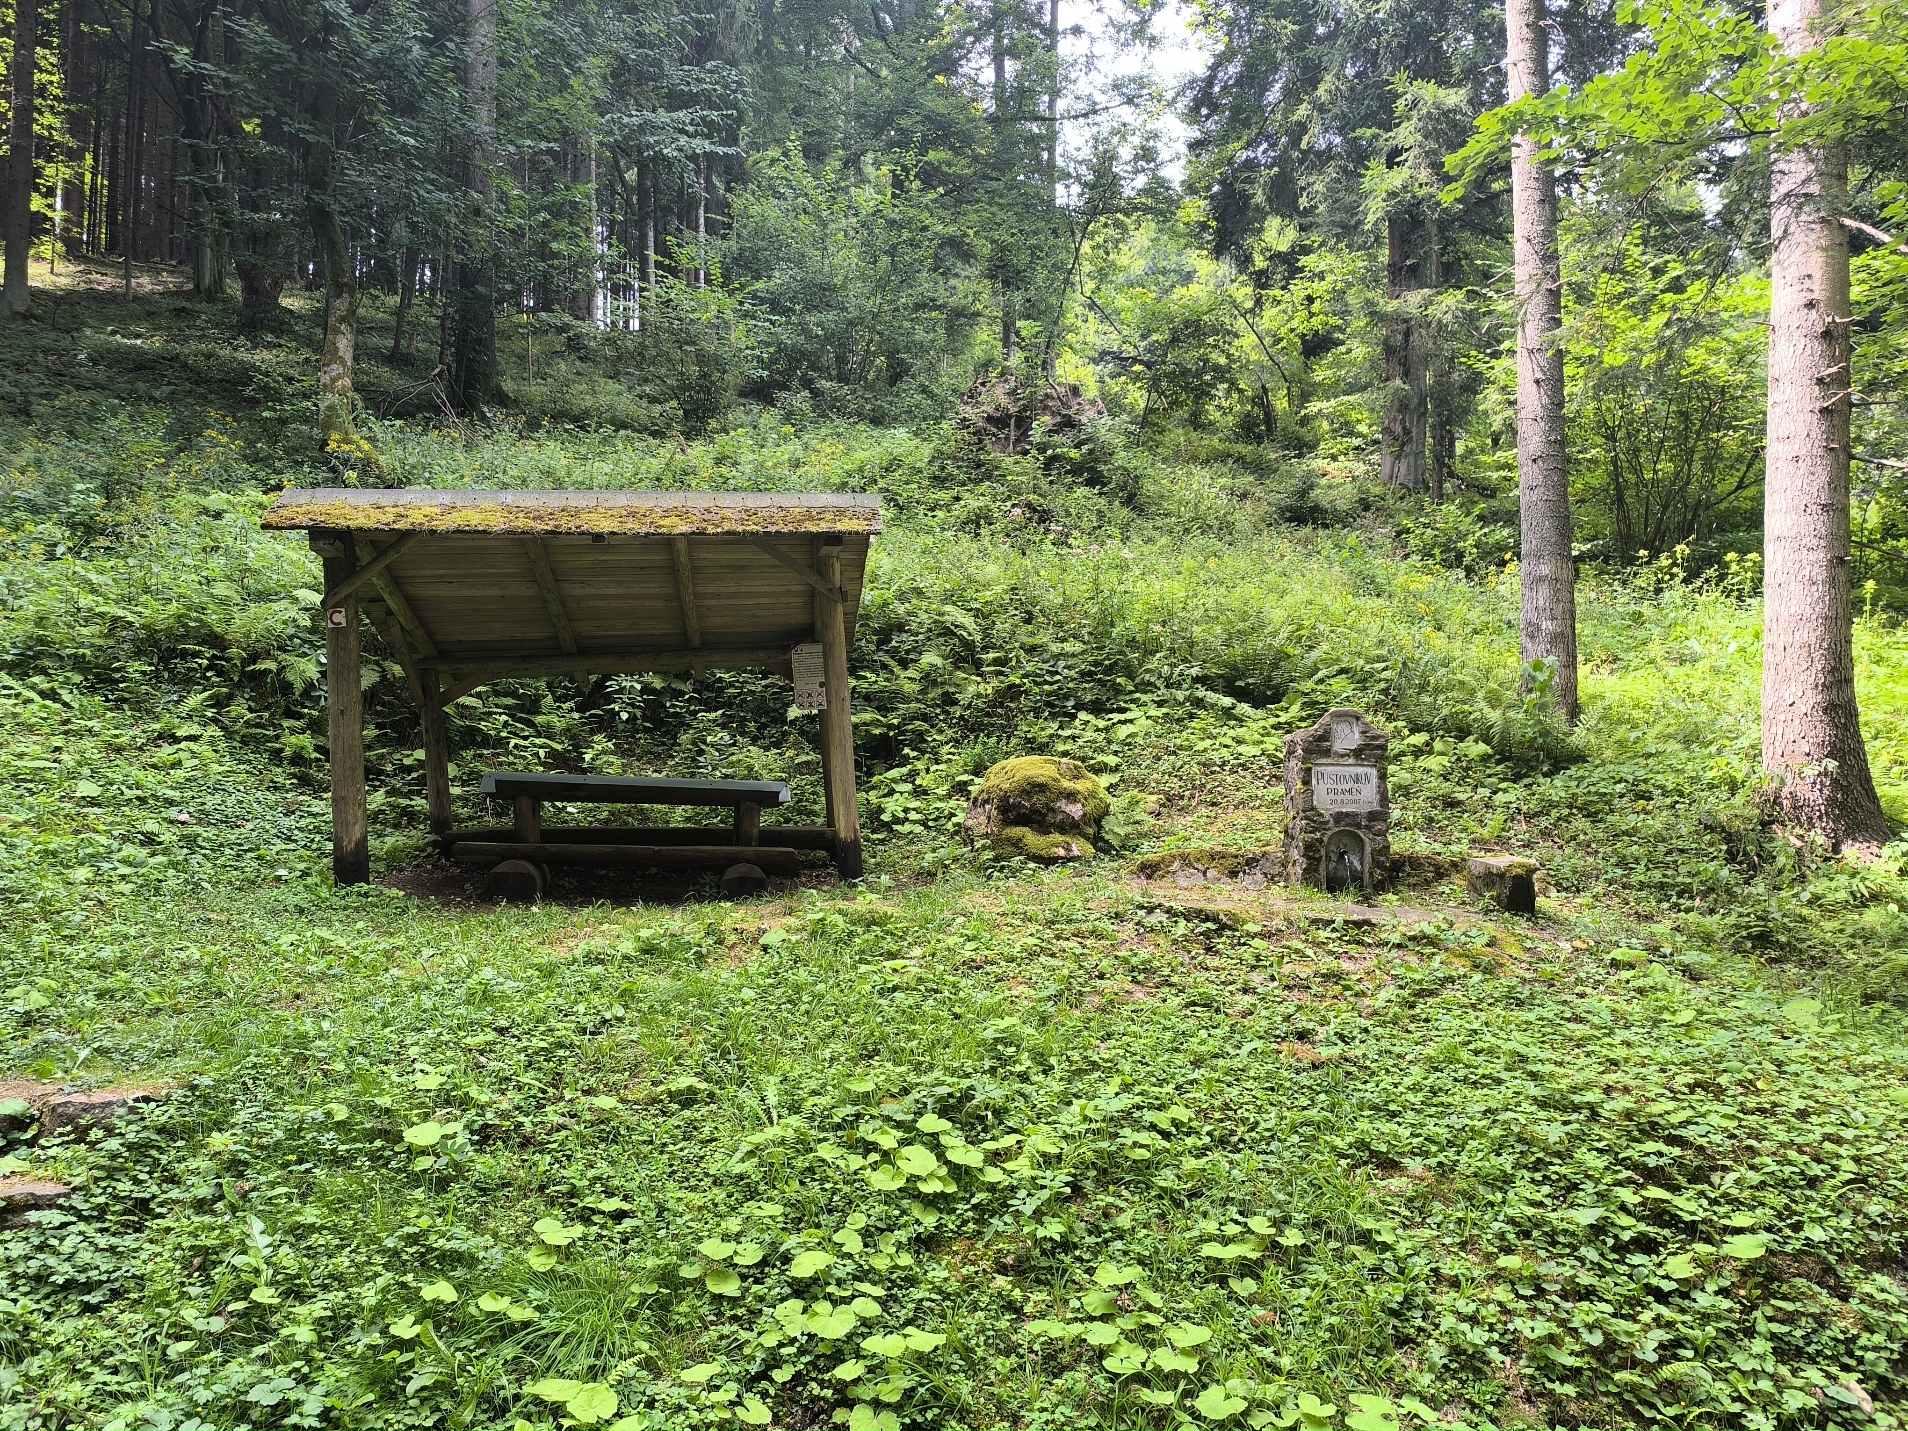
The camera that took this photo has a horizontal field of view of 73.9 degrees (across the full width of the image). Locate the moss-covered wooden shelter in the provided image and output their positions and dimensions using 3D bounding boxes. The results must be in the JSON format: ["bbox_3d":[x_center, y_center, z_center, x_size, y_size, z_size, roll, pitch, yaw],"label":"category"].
[{"bbox_3d":[-2.542,-0.175,9.300,3.750,2.550,2.700,-1,0,-8],"label":"moss-covered wooden shelter"}]

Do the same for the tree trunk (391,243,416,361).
[{"bbox_3d":[-10.413,-7.831,24.000,0.240,2.200,0.240,9,0,0],"label":"tree trunk"}]

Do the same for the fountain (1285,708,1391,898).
[{"bbox_3d":[2.478,0.545,8.200,0.580,1.170,0.450,-1,0,3],"label":"fountain"}]

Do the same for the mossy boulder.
[{"bbox_3d":[0.589,0.658,8.950,0.980,0.710,0.850,-1,0,0],"label":"mossy boulder"}]

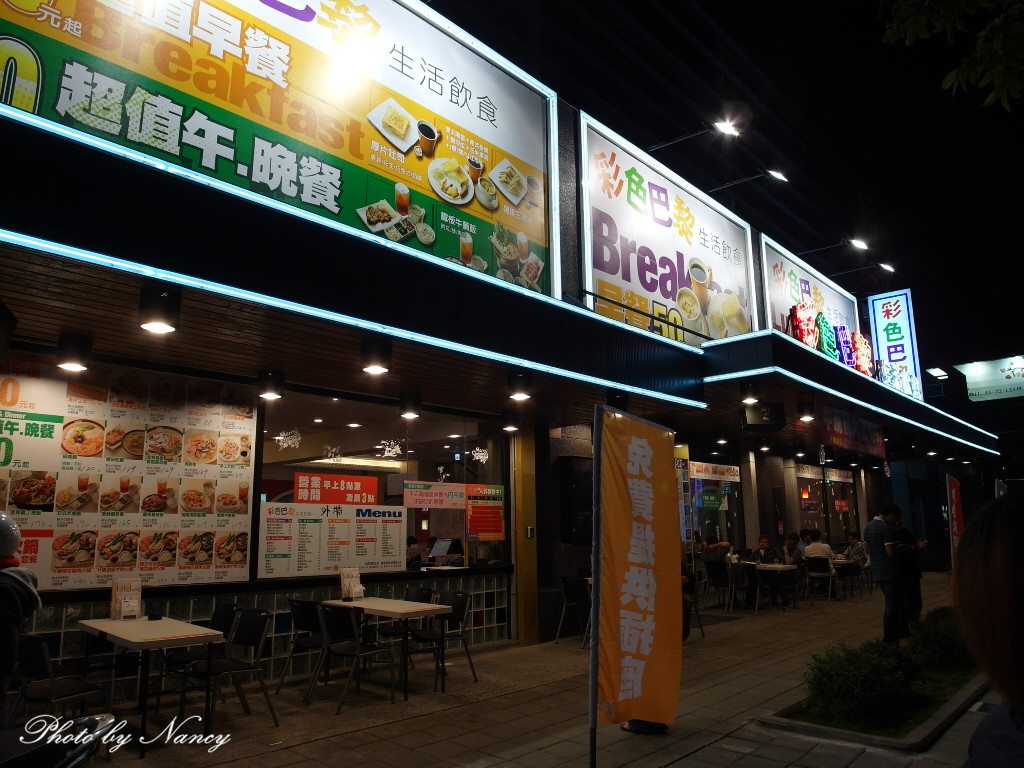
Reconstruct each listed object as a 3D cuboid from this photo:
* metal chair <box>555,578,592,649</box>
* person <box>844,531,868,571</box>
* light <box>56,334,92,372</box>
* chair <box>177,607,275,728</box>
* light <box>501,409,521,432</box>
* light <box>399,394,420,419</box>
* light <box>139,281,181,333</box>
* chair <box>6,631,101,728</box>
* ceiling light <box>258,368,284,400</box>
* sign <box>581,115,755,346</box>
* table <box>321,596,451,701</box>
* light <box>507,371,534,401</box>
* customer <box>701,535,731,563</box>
[{"bbox_3d":[0.941,2.952,9.240,0.560,0.810,0.500,9,-15,-38],"label":"metal chair"},{"bbox_3d":[7.141,3.755,14.703,0.700,1.260,0.520,3,-12,-17],"label":"person"},{"bbox_3d":[-3.380,-0.245,5.483,0.230,0.245,0.230,-11,-16,42],"label":"light"},{"bbox_3d":[-2.125,2.190,5.441,0.560,0.820,0.490,11,-16,-43],"label":"chair"},{"bbox_3d":[0.002,0.478,9.130,0.235,0.245,0.235,-1,-12,0],"label":"light"},{"bbox_3d":[-1.133,0.233,7.887,0.230,0.245,0.230,-1,-12,0],"label":"light"},{"bbox_3d":[-2.204,-0.477,4.424,0.230,0.245,0.230,-11,-16,42],"label":"light"},{"bbox_3d":[-2.879,1.959,4.463,0.530,0.800,0.550,-9,-15,36],"label":"chair"},{"bbox_3d":[-2.275,0.001,6.720,0.235,0.245,0.235,-11,-16,42],"label":"ceiling light"},{"bbox_3d":[2.297,-1.588,9.512,0.150,2.520,4.463,-11,-16,42],"label":"sign"},{"bbox_3d":[-1.203,2.494,6.762,1.330,0.745,0.610,-11,-16,42],"label":"table"},{"bbox_3d":[0.083,0.001,6.848,0.235,0.245,0.235,-1,-12,0],"label":"light"},{"bbox_3d":[3.596,3.340,12.512,0.560,1.250,0.780,-10,-15,39],"label":"customer"}]

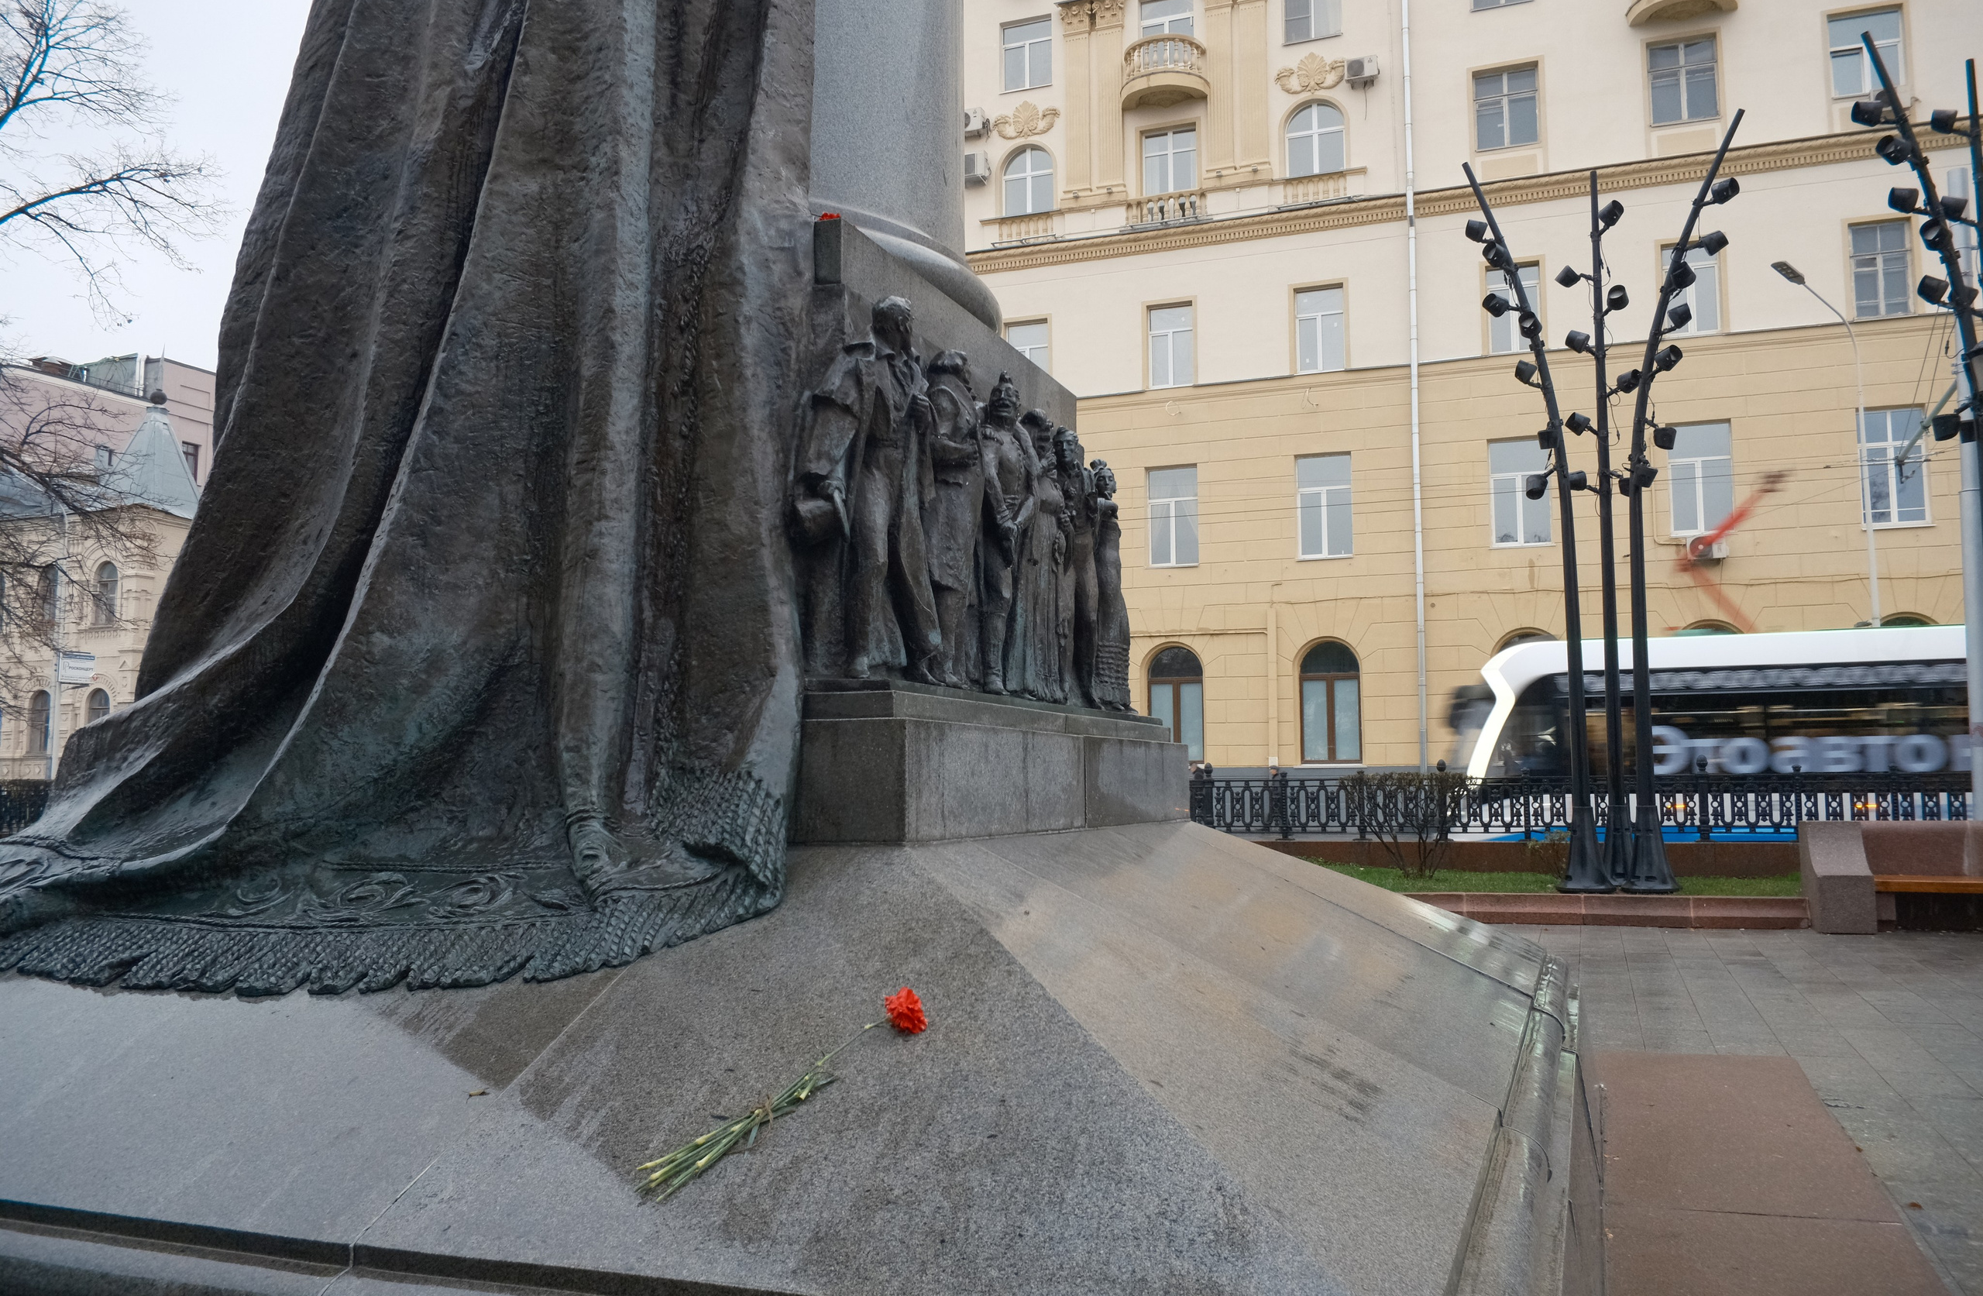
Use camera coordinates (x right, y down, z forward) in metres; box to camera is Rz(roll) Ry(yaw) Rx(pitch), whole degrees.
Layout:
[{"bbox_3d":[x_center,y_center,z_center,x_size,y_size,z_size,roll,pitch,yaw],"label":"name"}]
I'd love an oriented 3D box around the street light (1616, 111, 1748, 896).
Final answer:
[{"bbox_3d":[7.182,-1.513,15.605,1.400,8.050,0.800,0,-5,0],"label":"street light"}]

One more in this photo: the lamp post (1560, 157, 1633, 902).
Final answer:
[{"bbox_3d":[6.900,-1.407,16.576,0.750,8.000,0.750,0,-5,0],"label":"lamp post"}]

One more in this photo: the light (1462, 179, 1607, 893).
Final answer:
[{"bbox_3d":[5.840,-1.379,15.881,1.200,7.850,0.800,0,-5,0],"label":"light"}]

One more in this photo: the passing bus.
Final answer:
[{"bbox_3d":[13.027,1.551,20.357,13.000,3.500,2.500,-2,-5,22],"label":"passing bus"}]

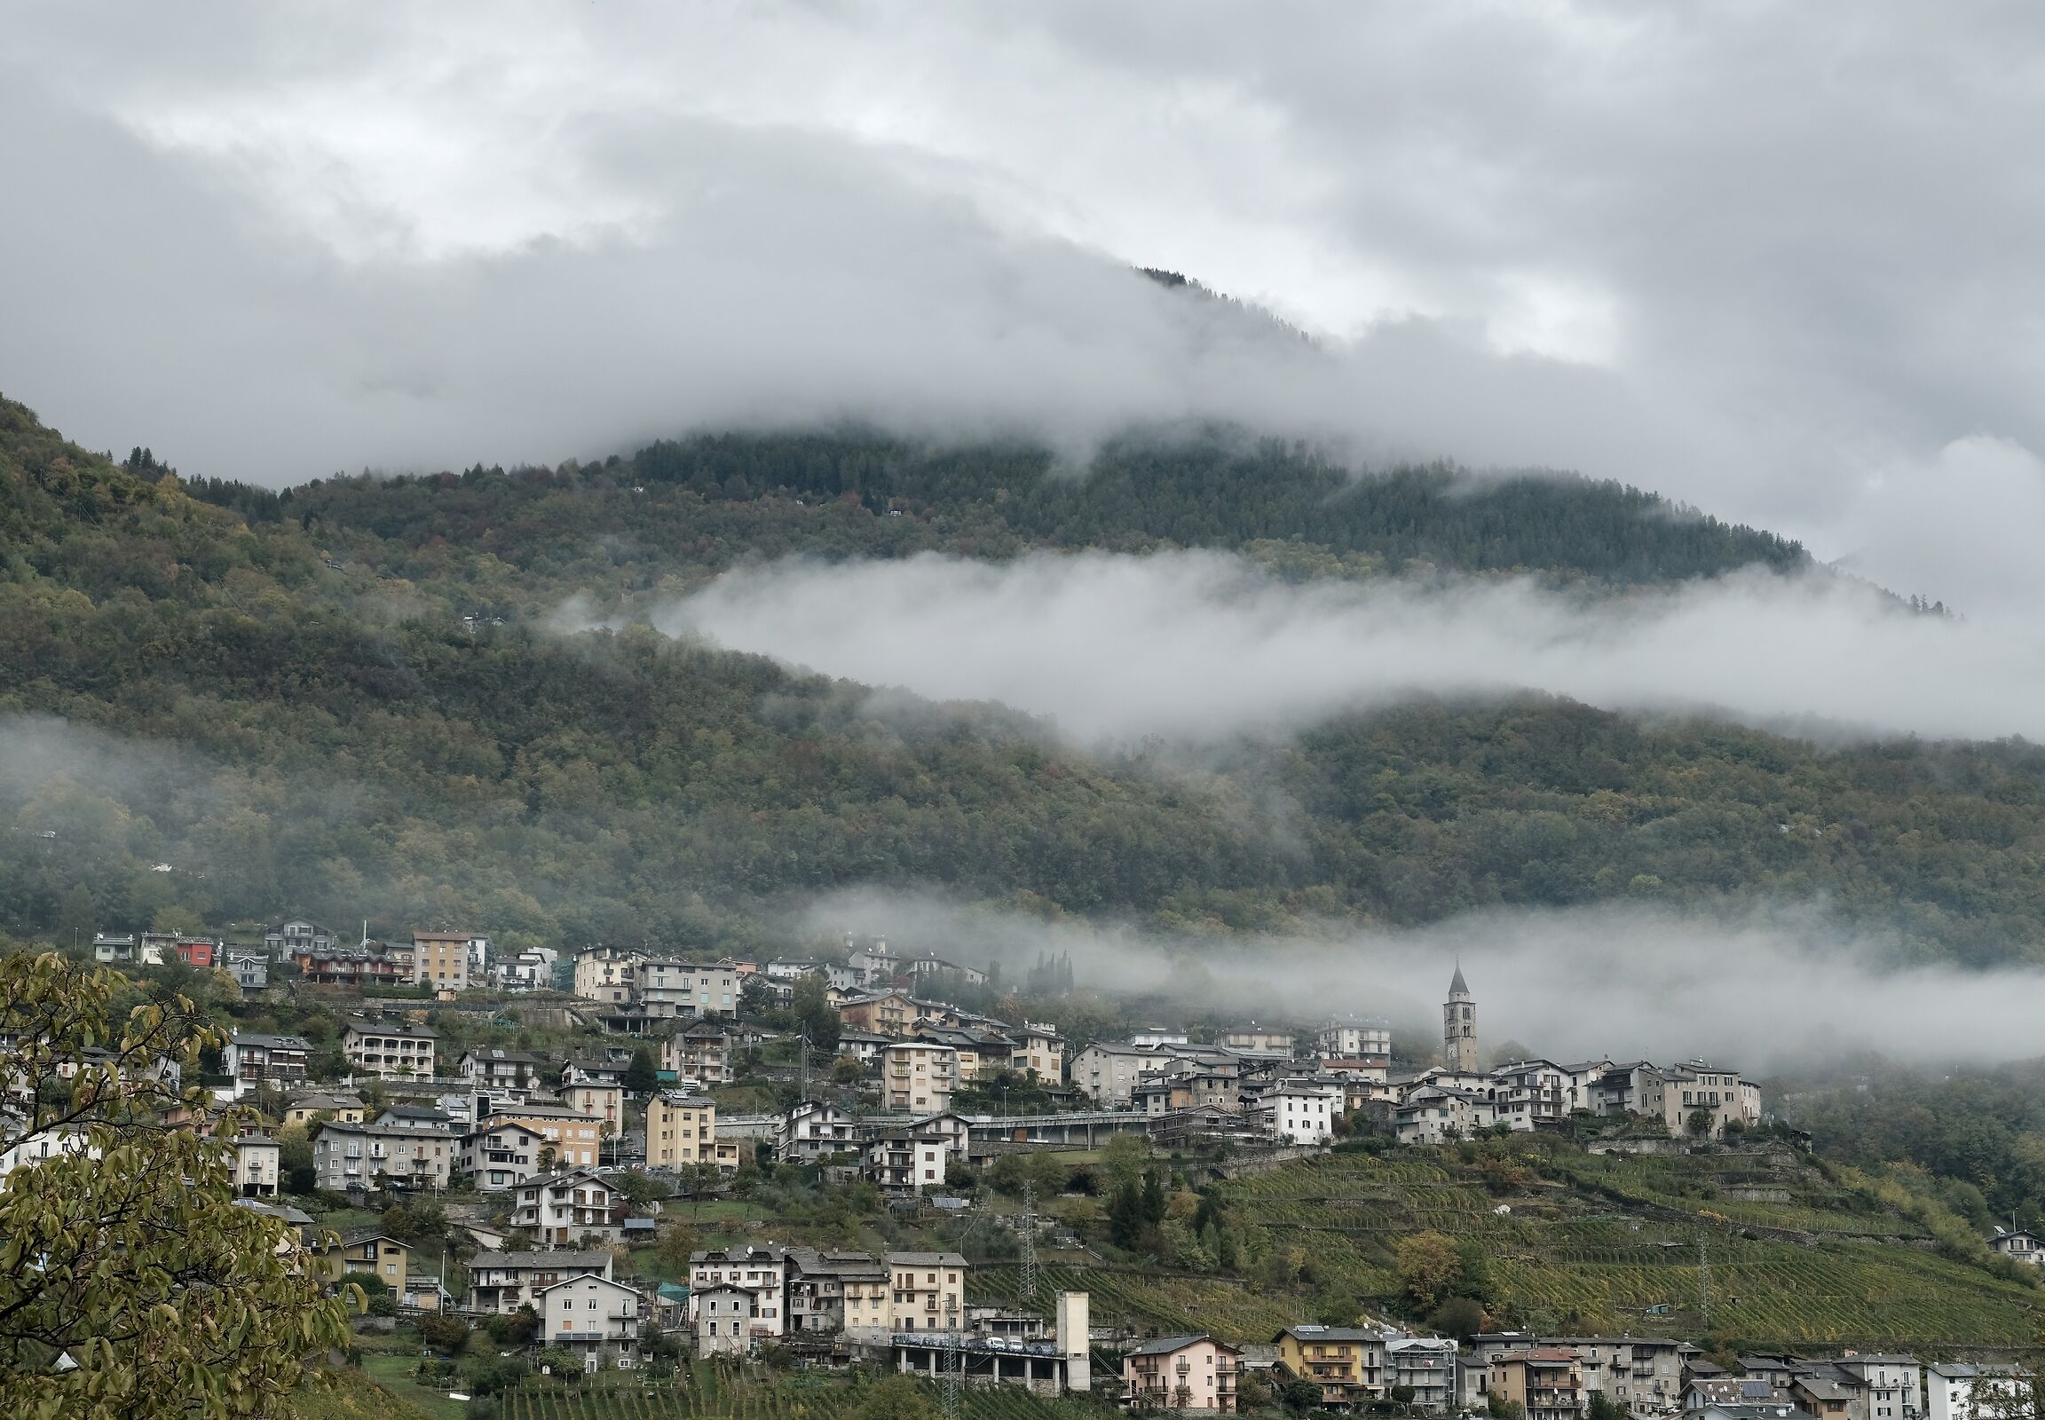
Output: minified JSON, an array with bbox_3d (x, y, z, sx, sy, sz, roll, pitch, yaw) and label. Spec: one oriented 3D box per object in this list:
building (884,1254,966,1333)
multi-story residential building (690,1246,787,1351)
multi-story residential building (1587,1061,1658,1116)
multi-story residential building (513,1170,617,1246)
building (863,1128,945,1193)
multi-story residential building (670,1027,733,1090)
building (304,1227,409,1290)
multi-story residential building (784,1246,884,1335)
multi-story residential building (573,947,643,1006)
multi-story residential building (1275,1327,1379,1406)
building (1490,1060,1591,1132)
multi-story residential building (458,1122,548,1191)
[{"bbox_3d":[-14.460,82.120,450.000,11.300,11.300,10.000,3,-12,-15],"label":"building"},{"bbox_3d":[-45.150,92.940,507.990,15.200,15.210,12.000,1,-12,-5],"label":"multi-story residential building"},{"bbox_3d":[118.880,75.830,635.000,9.000,10.100,11.500,9,-15,-40],"label":"multi-story residential building"},{"bbox_3d":[-74.770,81.220,520.000,13.400,12.200,13.000,7,-13,-31],"label":"multi-story residential building"},{"bbox_3d":[-19.900,77.240,544.970,11.800,11.010,10.200,4,-13,-21],"label":"building"},{"bbox_3d":[-65.160,70.450,648.000,11.000,11.390,9.500,4,-12,-21],"label":"multi-story residential building"},{"bbox_3d":[-99.700,83.200,480.000,10.800,10.000,11.000,7,-13,-37],"label":"building"},{"bbox_3d":[-29.550,92.750,507.990,15.500,13.530,12.000,2,-12,-13],"label":"multi-story residential building"},{"bbox_3d":[-92.370,59.200,707.940,10.000,13.350,10.500,8,-15,-36],"label":"multi-story residential building"},{"bbox_3d":[46.410,99.740,485.010,13.200,11.740,10.000,3,-13,-15],"label":"multi-story residential building"},{"bbox_3d":[102.530,76.320,632.000,14.500,12.840,10.500,8,-14,-38],"label":"building"},{"bbox_3d":[-90.040,77.300,553.000,11.300,11.120,12.500,6,-13,-29],"label":"multi-story residential building"}]

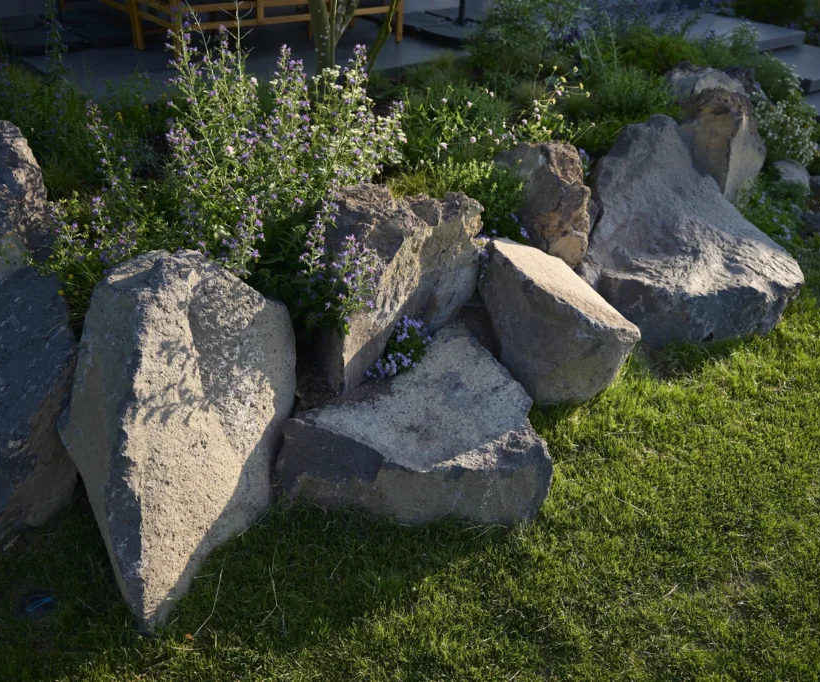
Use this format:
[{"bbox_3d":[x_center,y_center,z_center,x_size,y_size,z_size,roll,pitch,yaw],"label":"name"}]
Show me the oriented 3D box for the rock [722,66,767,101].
[{"bbox_3d":[1.776,-1.269,4.171,0.280,0.260,0.260,2,32,0],"label":"rock"}]

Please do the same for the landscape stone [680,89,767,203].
[{"bbox_3d":[1.599,-0.979,4.018,0.430,0.530,0.400,12,34,17],"label":"landscape stone"}]

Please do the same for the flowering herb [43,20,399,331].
[{"bbox_3d":[-0.505,-0.445,2.414,1.000,0.860,0.800,2,32,0],"label":"flowering herb"}]

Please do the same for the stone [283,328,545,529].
[{"bbox_3d":[0.026,0.211,2.542,0.800,0.310,0.700,1,33,0],"label":"stone"}]

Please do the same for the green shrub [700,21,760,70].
[{"bbox_3d":[2.086,-1.810,5.047,0.400,0.310,0.370,12,34,16],"label":"green shrub"}]

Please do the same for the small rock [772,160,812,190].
[{"bbox_3d":[2.098,-0.916,4.372,0.220,0.160,0.210,14,35,20],"label":"small rock"}]

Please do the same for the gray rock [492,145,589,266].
[{"bbox_3d":[0.518,-0.491,2.997,0.360,0.460,0.360,-9,33,-17],"label":"gray rock"}]

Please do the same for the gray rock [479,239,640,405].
[{"bbox_3d":[0.493,-0.087,2.624,0.520,0.480,0.400,-6,32,-13],"label":"gray rock"}]

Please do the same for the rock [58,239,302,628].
[{"bbox_3d":[-0.552,0.178,1.905,0.530,0.730,0.620,2,32,0],"label":"rock"}]

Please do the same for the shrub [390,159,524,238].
[{"bbox_3d":[0.198,-0.503,2.950,0.500,0.280,0.360,2,32,0],"label":"shrub"}]

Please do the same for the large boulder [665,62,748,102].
[{"bbox_3d":[1.657,-1.342,4.402,0.500,0.360,0.420,11,34,15],"label":"large boulder"}]

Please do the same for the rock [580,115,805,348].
[{"bbox_3d":[1.130,-0.516,3.381,0.900,0.670,0.920,1,33,0],"label":"rock"}]

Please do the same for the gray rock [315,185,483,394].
[{"bbox_3d":[-0.013,-0.197,2.649,0.580,0.560,0.400,-22,39,-33],"label":"gray rock"}]

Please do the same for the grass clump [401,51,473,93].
[{"bbox_3d":[0.191,-1.872,5.539,0.480,0.240,0.420,3,32,1],"label":"grass clump"}]

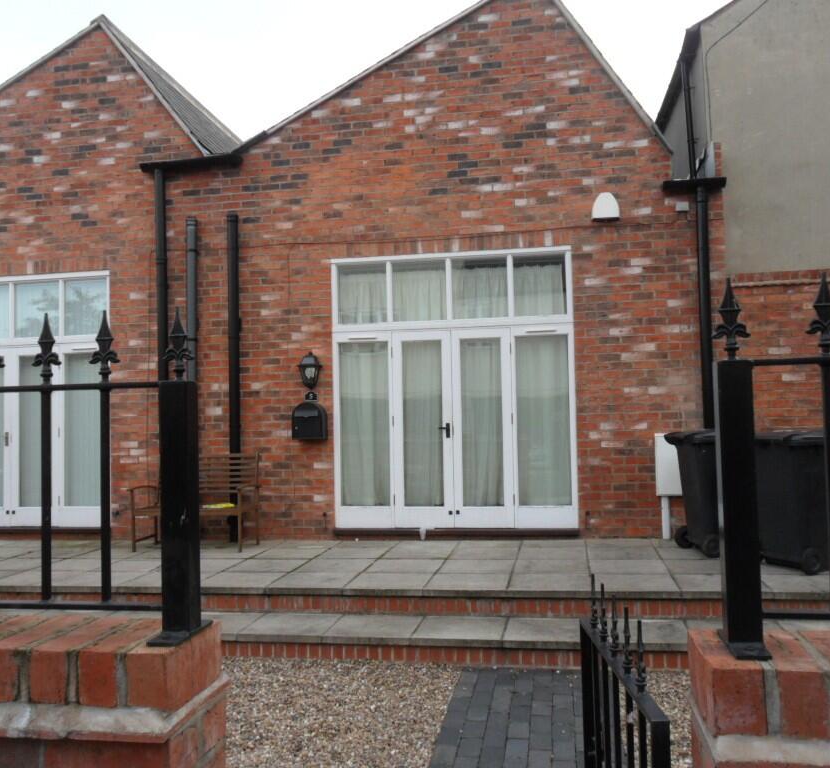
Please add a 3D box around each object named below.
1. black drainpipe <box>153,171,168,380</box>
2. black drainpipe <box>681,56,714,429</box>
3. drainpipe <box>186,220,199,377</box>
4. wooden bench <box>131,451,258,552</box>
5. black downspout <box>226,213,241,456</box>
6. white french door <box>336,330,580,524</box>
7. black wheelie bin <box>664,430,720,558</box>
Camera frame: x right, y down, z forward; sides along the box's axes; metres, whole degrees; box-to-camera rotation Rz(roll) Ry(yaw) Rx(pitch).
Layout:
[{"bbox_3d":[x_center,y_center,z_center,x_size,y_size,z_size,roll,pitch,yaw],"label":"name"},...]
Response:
[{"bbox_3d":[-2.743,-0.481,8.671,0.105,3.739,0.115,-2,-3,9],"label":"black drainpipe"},{"bbox_3d":[2.828,-1.069,7.910,0.200,4.600,0.280,-2,-3,9],"label":"black drainpipe"},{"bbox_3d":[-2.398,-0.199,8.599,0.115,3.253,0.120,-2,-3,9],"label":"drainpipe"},{"bbox_3d":[-2.166,1.165,7.976,1.179,0.940,0.594,-2,-3,9],"label":"wooden bench"},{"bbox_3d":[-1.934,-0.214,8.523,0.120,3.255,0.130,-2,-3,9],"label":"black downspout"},{"bbox_3d":[0.387,0.444,8.185,2.490,2.060,0.100,-2,-3,9],"label":"white french door"},{"bbox_3d":[2.626,0.956,7.063,0.600,1.060,0.530,-1,-3,-7],"label":"black wheelie bin"}]

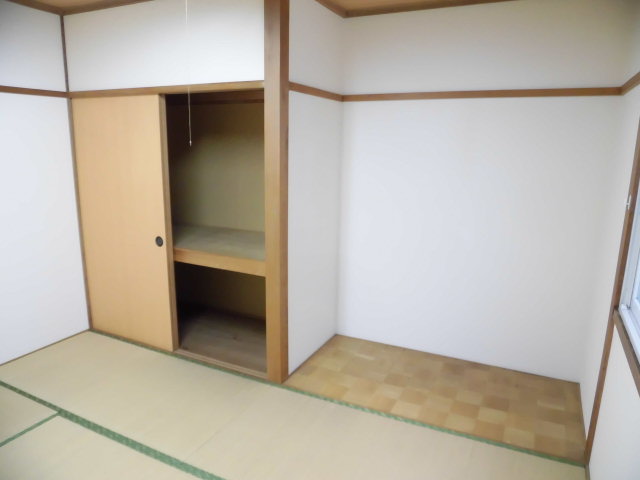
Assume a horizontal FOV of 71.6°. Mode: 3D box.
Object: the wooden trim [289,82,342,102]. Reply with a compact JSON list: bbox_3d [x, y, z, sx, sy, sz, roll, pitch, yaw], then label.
[{"bbox_3d":[-0.012,-0.947,2.878,0.030,0.046,0.785,7,13,25],"label":"wooden trim"}]

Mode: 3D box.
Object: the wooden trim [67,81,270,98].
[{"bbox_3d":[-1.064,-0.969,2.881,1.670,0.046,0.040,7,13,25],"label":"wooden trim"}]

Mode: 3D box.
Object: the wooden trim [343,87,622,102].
[{"bbox_3d":[0.928,-0.930,2.861,1.700,0.047,0.030,7,13,25],"label":"wooden trim"}]

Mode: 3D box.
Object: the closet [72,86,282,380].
[{"bbox_3d":[-0.847,-0.143,3.414,1.780,1.820,0.865,7,13,25],"label":"closet"}]

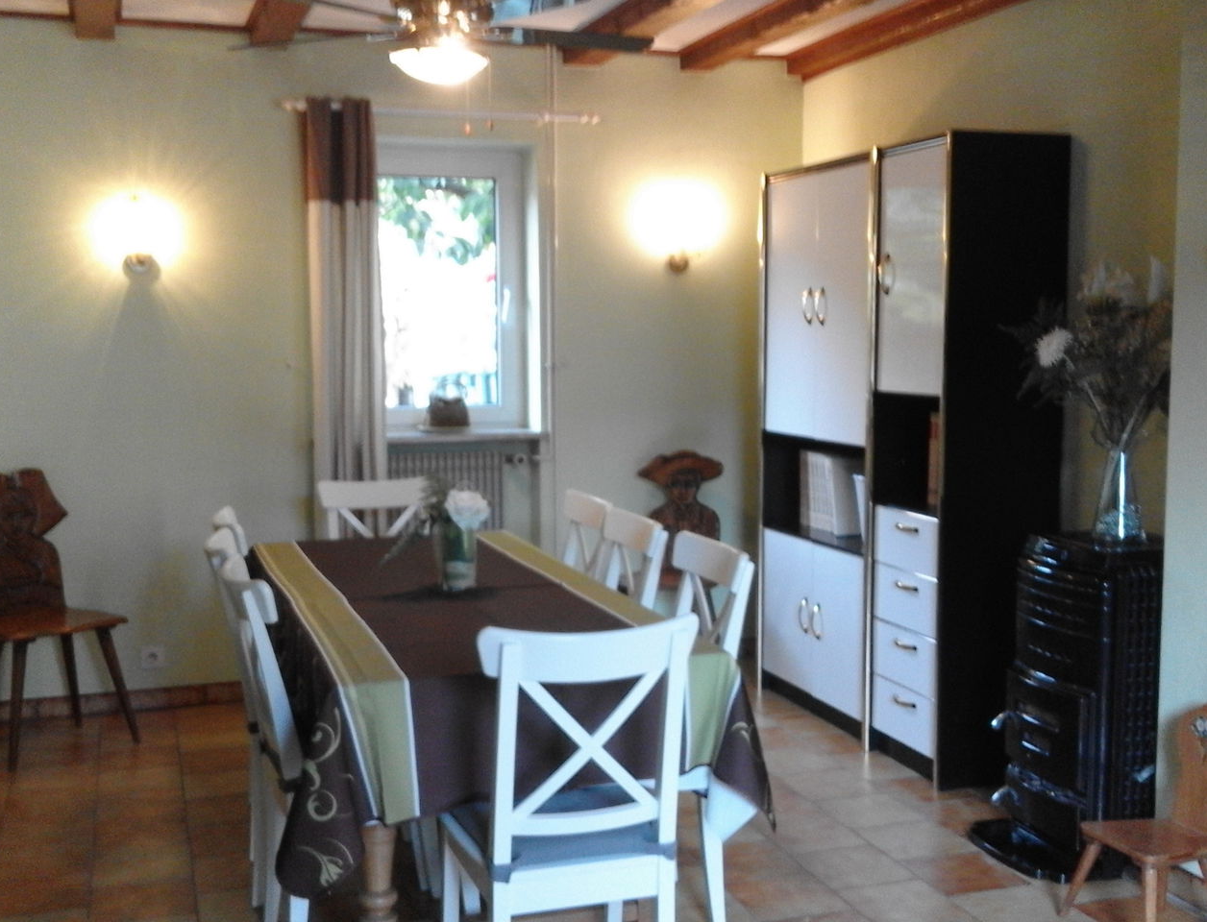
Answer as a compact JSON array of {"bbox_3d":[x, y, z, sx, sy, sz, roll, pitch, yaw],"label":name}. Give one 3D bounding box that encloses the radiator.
[{"bbox_3d":[-0.698,0.310,5.471,0.570,0.700,0.130,-2,6,-20],"label":"radiator"}]

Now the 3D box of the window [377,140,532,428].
[{"bbox_3d":[-0.682,-0.731,5.512,0.730,1.220,0.100,-2,6,-20],"label":"window"}]

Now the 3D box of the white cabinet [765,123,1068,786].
[{"bbox_3d":[1.067,-0.039,4.677,0.445,2.078,1.215,-2,6,-20],"label":"white cabinet"}]

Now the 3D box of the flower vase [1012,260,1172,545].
[{"bbox_3d":[1.422,-0.171,3.617,0.410,0.790,0.430,-2,6,-20],"label":"flower vase"}]

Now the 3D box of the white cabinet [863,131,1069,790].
[{"bbox_3d":[1.200,-0.004,4.319,0.445,2.078,0.446,-2,6,-20],"label":"white cabinet"}]

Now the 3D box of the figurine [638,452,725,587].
[{"bbox_3d":[0.333,0.233,5.589,0.420,0.570,0.200,-1,6,-3],"label":"figurine"}]

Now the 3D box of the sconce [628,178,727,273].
[{"bbox_3d":[0.321,-1.008,5.535,0.360,0.380,0.200,-2,6,-20],"label":"sconce"}]

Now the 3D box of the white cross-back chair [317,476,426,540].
[{"bbox_3d":[-0.817,0.540,4.850,0.430,0.910,0.520,-2,6,-20],"label":"white cross-back chair"}]

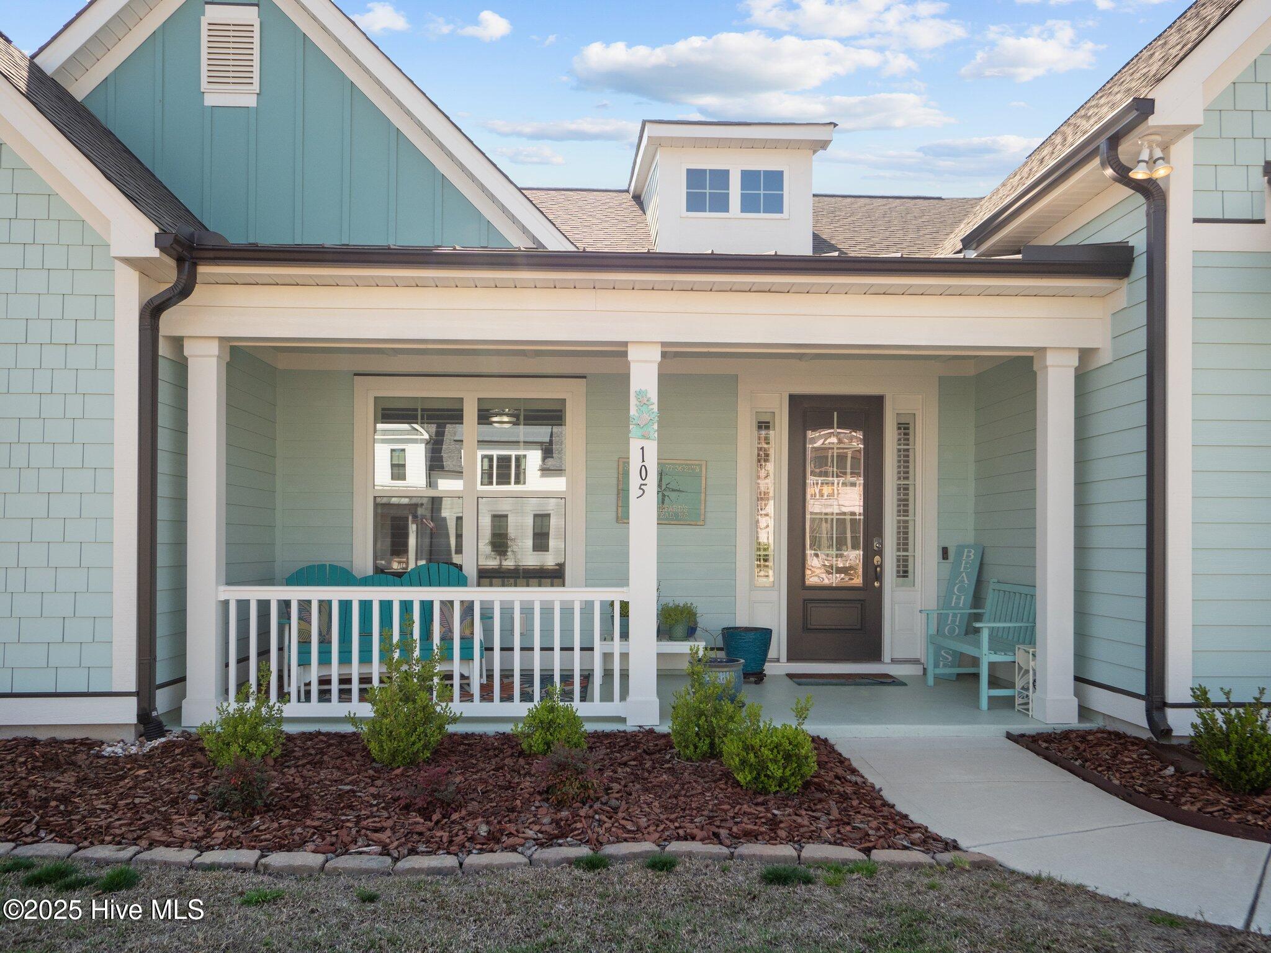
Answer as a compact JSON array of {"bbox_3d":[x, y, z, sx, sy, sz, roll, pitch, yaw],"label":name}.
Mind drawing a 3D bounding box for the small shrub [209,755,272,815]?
[{"bbox_3d":[-1.980,1.550,5.150,0.325,0.310,0.300,0,-1,-3],"label":"small shrub"}]

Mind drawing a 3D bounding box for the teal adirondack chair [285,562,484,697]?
[{"bbox_3d":[-1.930,1.177,7.980,1.590,0.990,0.820,1,-2,-18],"label":"teal adirondack chair"}]

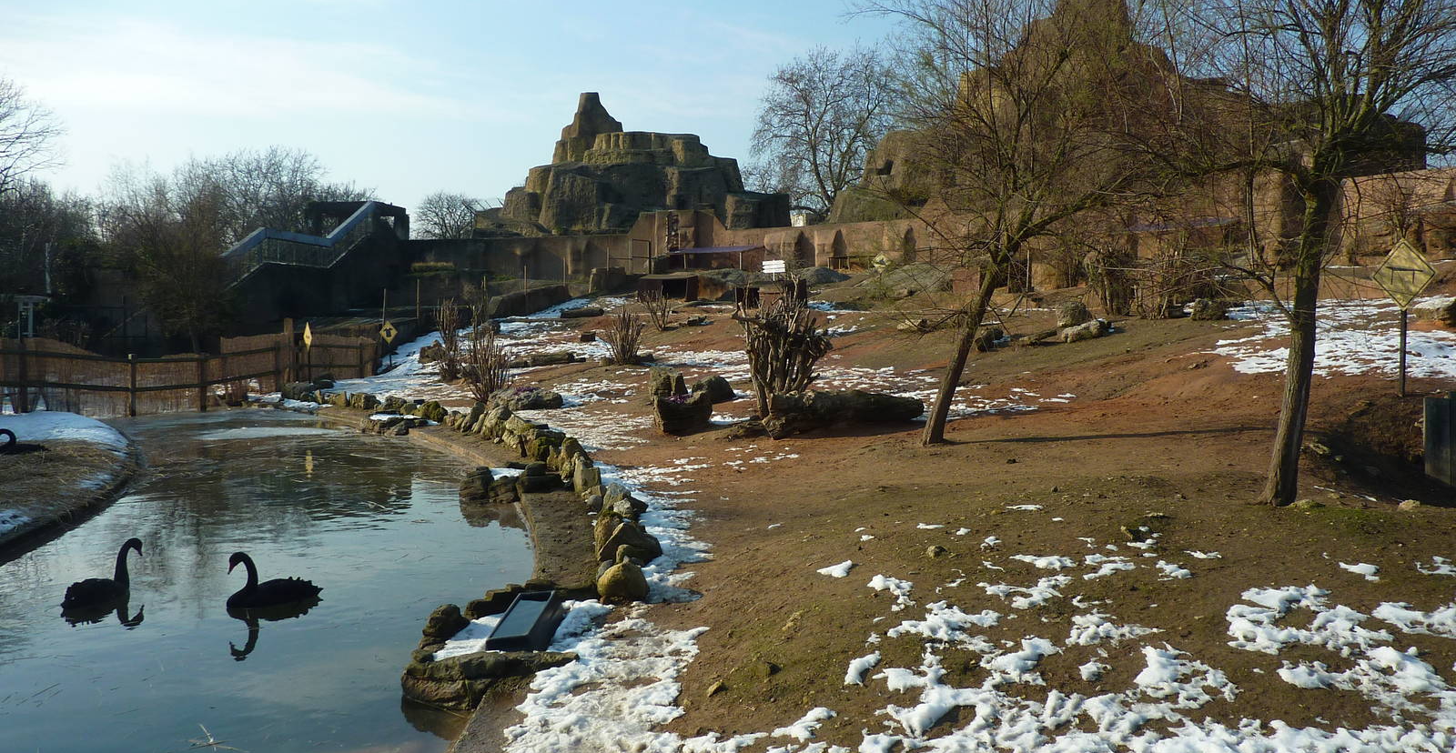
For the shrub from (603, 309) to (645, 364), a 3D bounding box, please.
[{"bbox_3d":[-2.412,-0.941,24.500,0.980,1.270,0.950,0,3,0],"label":"shrub"}]

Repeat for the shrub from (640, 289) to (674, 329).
[{"bbox_3d":[-2.079,-1.962,31.000,0.970,1.210,0.930,0,3,0],"label":"shrub"}]

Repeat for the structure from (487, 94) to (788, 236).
[{"bbox_3d":[-6.114,-14.448,72.000,20.000,9.600,15.000,0,3,0],"label":"structure"}]

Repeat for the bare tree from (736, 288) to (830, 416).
[{"bbox_3d":[0.794,-0.364,15.300,1.410,1.870,1.300,0,3,0],"label":"bare tree"}]

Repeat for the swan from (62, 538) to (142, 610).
[{"bbox_3d":[-5.216,1.623,8.750,0.340,0.480,0.760,1,3,18],"label":"swan"}]

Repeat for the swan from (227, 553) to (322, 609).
[{"bbox_3d":[-3.738,1.680,8.650,0.780,0.450,0.350,-2,3,-30],"label":"swan"}]

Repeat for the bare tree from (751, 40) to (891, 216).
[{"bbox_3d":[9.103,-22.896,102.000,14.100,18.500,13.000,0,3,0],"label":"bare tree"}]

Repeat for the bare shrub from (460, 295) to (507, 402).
[{"bbox_3d":[-4.699,-0.527,20.300,0.900,2.100,0.850,0,3,0],"label":"bare shrub"}]

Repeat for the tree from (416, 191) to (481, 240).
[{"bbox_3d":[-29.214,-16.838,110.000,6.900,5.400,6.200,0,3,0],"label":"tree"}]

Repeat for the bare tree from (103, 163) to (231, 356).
[{"bbox_3d":[-22.956,-4.884,43.000,5.000,7.600,4.800,0,3,0],"label":"bare tree"}]

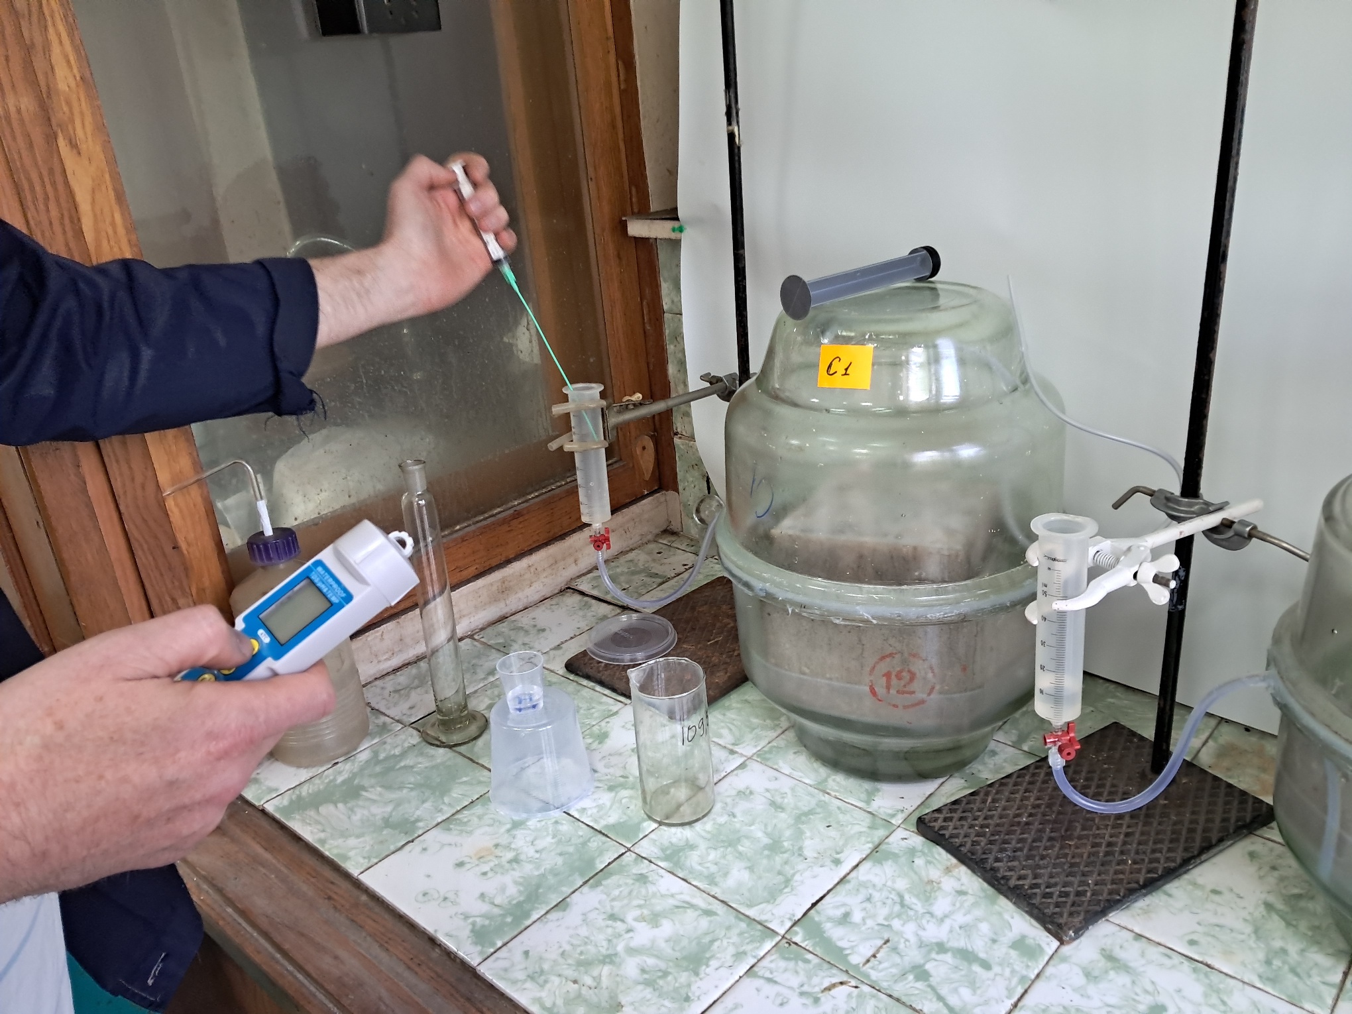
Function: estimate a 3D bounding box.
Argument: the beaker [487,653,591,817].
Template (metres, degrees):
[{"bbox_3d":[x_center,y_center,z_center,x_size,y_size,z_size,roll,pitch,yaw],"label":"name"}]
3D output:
[{"bbox_3d":[-0.120,0.187,0.893,0.092,0.115,0.092,-8,21,-9],"label":"beaker"}]

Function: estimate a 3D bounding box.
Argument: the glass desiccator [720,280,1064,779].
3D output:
[{"bbox_3d":[0.180,0.019,0.887,0.297,0.386,0.297,0,22,11],"label":"glass desiccator"}]

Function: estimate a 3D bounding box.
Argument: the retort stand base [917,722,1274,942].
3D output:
[{"bbox_3d":[0.320,0.240,0.807,0.228,0.011,0.147,-15,24,-26],"label":"retort stand base"}]

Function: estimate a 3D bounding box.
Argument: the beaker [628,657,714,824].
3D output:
[{"bbox_3d":[-0.003,0.189,0.857,0.065,0.118,0.060,-4,21,2],"label":"beaker"}]

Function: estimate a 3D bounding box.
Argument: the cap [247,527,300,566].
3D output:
[{"bbox_3d":[-0.358,0.036,0.939,0.042,0.021,0.042,-13,23,-21],"label":"cap"}]

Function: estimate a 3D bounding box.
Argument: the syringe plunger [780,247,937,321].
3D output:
[{"bbox_3d":[0.146,-0.175,0.811,0.153,0.034,0.034,-21,27,-34],"label":"syringe plunger"}]

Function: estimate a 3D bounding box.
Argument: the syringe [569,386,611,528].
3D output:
[{"bbox_3d":[-0.082,-0.046,1.012,0.040,0.140,0.040,-6,21,-4],"label":"syringe"}]

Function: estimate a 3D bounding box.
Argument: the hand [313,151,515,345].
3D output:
[{"bbox_3d":[-0.204,-0.205,0.814,0.095,0.128,0.180,13,27,38],"label":"hand"}]

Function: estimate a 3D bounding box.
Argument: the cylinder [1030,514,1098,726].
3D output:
[{"bbox_3d":[0.246,0.078,0.678,0.040,0.146,0.040,4,23,20],"label":"cylinder"}]

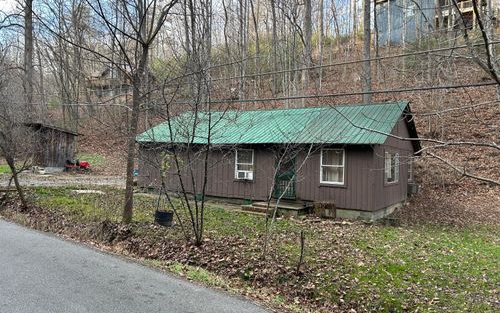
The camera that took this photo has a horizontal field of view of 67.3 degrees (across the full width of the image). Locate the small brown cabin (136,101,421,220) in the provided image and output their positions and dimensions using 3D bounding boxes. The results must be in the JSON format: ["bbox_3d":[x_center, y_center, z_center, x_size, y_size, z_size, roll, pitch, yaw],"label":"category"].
[{"bbox_3d":[1.550,-0.150,19.754,12.617,4.793,8.229,2,0,33],"label":"small brown cabin"}]

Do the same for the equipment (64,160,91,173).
[{"bbox_3d":[-12.082,0.721,26.300,1.700,0.980,0.950,2,0,-6],"label":"equipment"}]

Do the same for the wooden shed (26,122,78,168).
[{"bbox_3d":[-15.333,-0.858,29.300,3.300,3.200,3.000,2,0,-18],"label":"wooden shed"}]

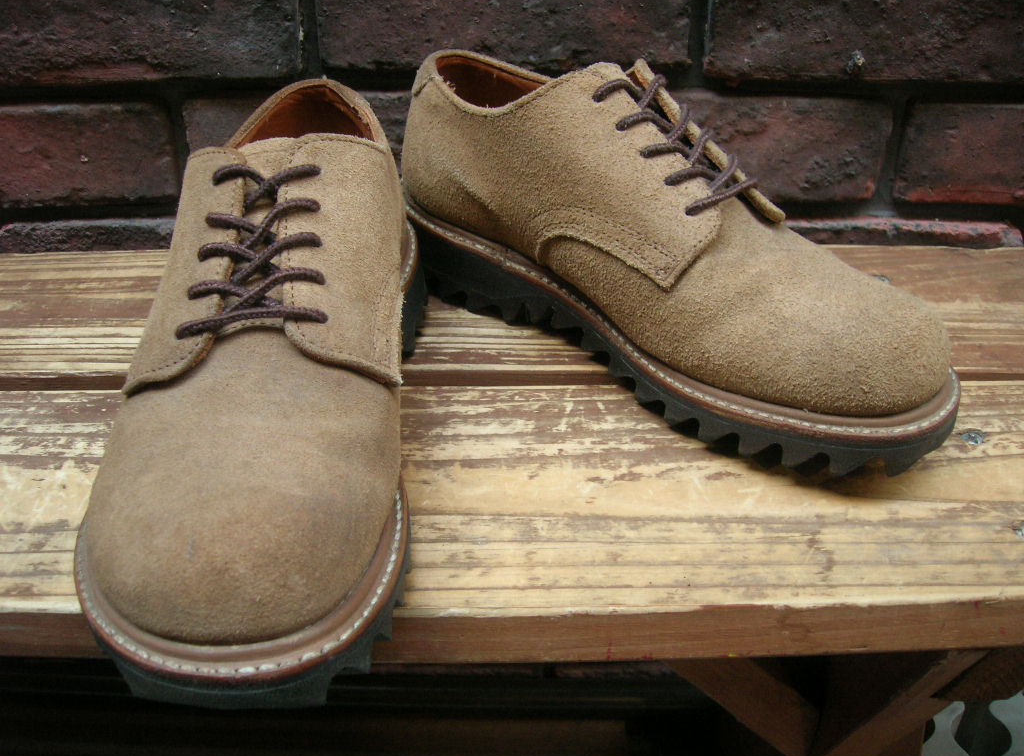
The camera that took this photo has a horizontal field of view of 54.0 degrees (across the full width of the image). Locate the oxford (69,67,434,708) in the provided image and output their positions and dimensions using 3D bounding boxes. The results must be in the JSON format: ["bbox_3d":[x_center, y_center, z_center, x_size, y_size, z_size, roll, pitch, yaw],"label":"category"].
[{"bbox_3d":[-0.092,-0.025,0.388,0.118,0.122,0.300,0,35,2],"label":"oxford"}]

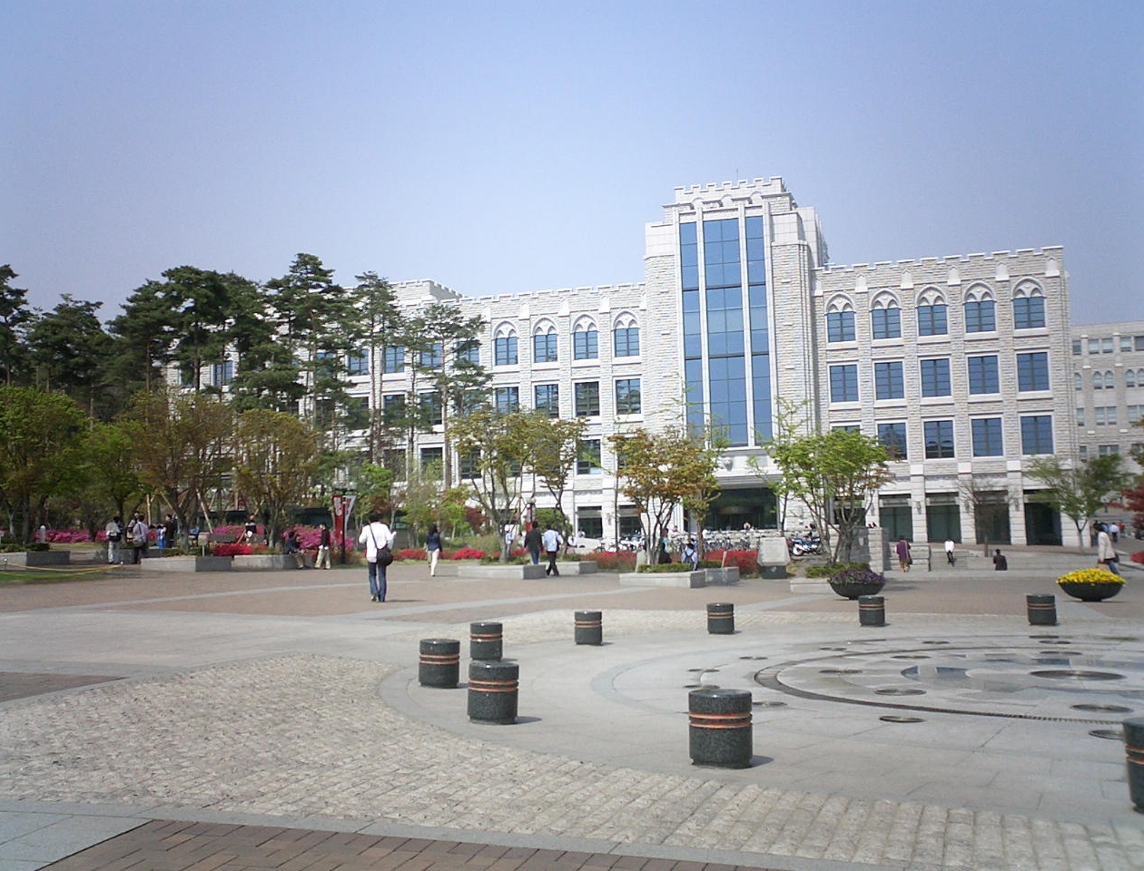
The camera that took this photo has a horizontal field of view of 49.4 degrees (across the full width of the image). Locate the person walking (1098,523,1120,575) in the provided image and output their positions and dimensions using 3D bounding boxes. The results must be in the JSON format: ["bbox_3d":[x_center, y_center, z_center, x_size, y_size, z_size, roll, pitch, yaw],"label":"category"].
[{"bbox_3d":[13.653,3.051,31.500,0.720,1.650,0.500,-2,-5,3],"label":"person walking"}]

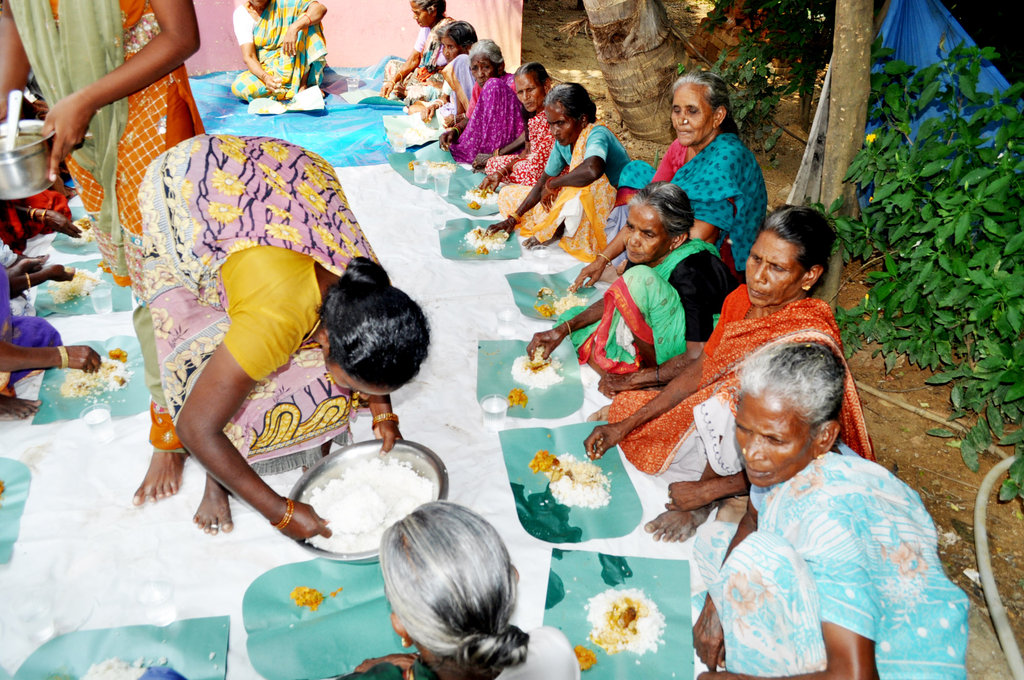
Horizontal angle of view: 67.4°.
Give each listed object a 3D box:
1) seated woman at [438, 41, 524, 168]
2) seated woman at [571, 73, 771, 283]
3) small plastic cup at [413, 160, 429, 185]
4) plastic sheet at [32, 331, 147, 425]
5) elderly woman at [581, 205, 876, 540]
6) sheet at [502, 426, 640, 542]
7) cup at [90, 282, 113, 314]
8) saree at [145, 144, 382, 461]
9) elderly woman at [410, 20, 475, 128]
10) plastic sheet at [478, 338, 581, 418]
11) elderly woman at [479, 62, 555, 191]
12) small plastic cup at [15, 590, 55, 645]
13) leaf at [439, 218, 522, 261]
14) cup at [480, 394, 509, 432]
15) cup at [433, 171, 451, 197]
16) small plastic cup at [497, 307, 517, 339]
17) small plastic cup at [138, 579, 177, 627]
[{"bbox_3d":[-0.139,-1.159,3.703,0.500,0.635,0.430,-20,39,-28],"label":"seated woman"},{"bbox_3d":[0.593,-0.566,2.740,0.700,0.770,0.520,-15,38,-22],"label":"seated woman"},{"bbox_3d":[-0.436,-0.798,3.653,0.073,0.090,0.073,0,30,0],"label":"small plastic cup"},{"bbox_3d":[-1.187,0.101,2.199,0.295,0.020,0.441,-11,32,-18],"label":"plastic sheet"},{"bbox_3d":[0.500,0.028,1.663,0.600,0.690,0.520,-12,32,-19],"label":"elderly woman"},{"bbox_3d":[0.149,0.324,1.824,0.306,0.015,0.413,-5,31,-8],"label":"sheet"},{"bbox_3d":[-1.415,-0.141,2.656,0.069,0.087,0.069,1,34,-1],"label":"cup"},{"bbox_3d":[-0.539,-0.043,1.758,0.600,0.830,0.450,28,43,34],"label":"saree"},{"bbox_3d":[-0.360,-1.423,4.185,0.500,0.640,0.460,-10,32,-17],"label":"elderly woman"},{"bbox_3d":[0.052,0.097,2.211,0.300,0.015,0.411,-1,30,-1],"label":"plastic sheet"},{"bbox_3d":[0.090,-0.940,3.390,0.500,0.610,0.480,-13,33,-21],"label":"elderly woman"},{"bbox_3d":[-0.996,0.585,1.606,0.069,0.087,0.069,1,34,-1],"label":"small plastic cup"},{"bbox_3d":[-0.129,-0.420,3.088,0.343,0.020,0.388,1,30,2],"label":"leaf"},{"bbox_3d":[-0.049,0.213,2.182,0.069,0.087,0.069,1,34,0],"label":"cup"},{"bbox_3d":[-0.318,-0.714,3.508,0.073,0.090,0.073,0,30,0],"label":"cup"},{"bbox_3d":[-0.012,-0.053,2.573,0.069,0.087,0.069,1,34,0],"label":"small plastic cup"},{"bbox_3d":[-0.755,0.567,1.640,0.069,0.087,0.069,1,34,-1],"label":"small plastic cup"}]

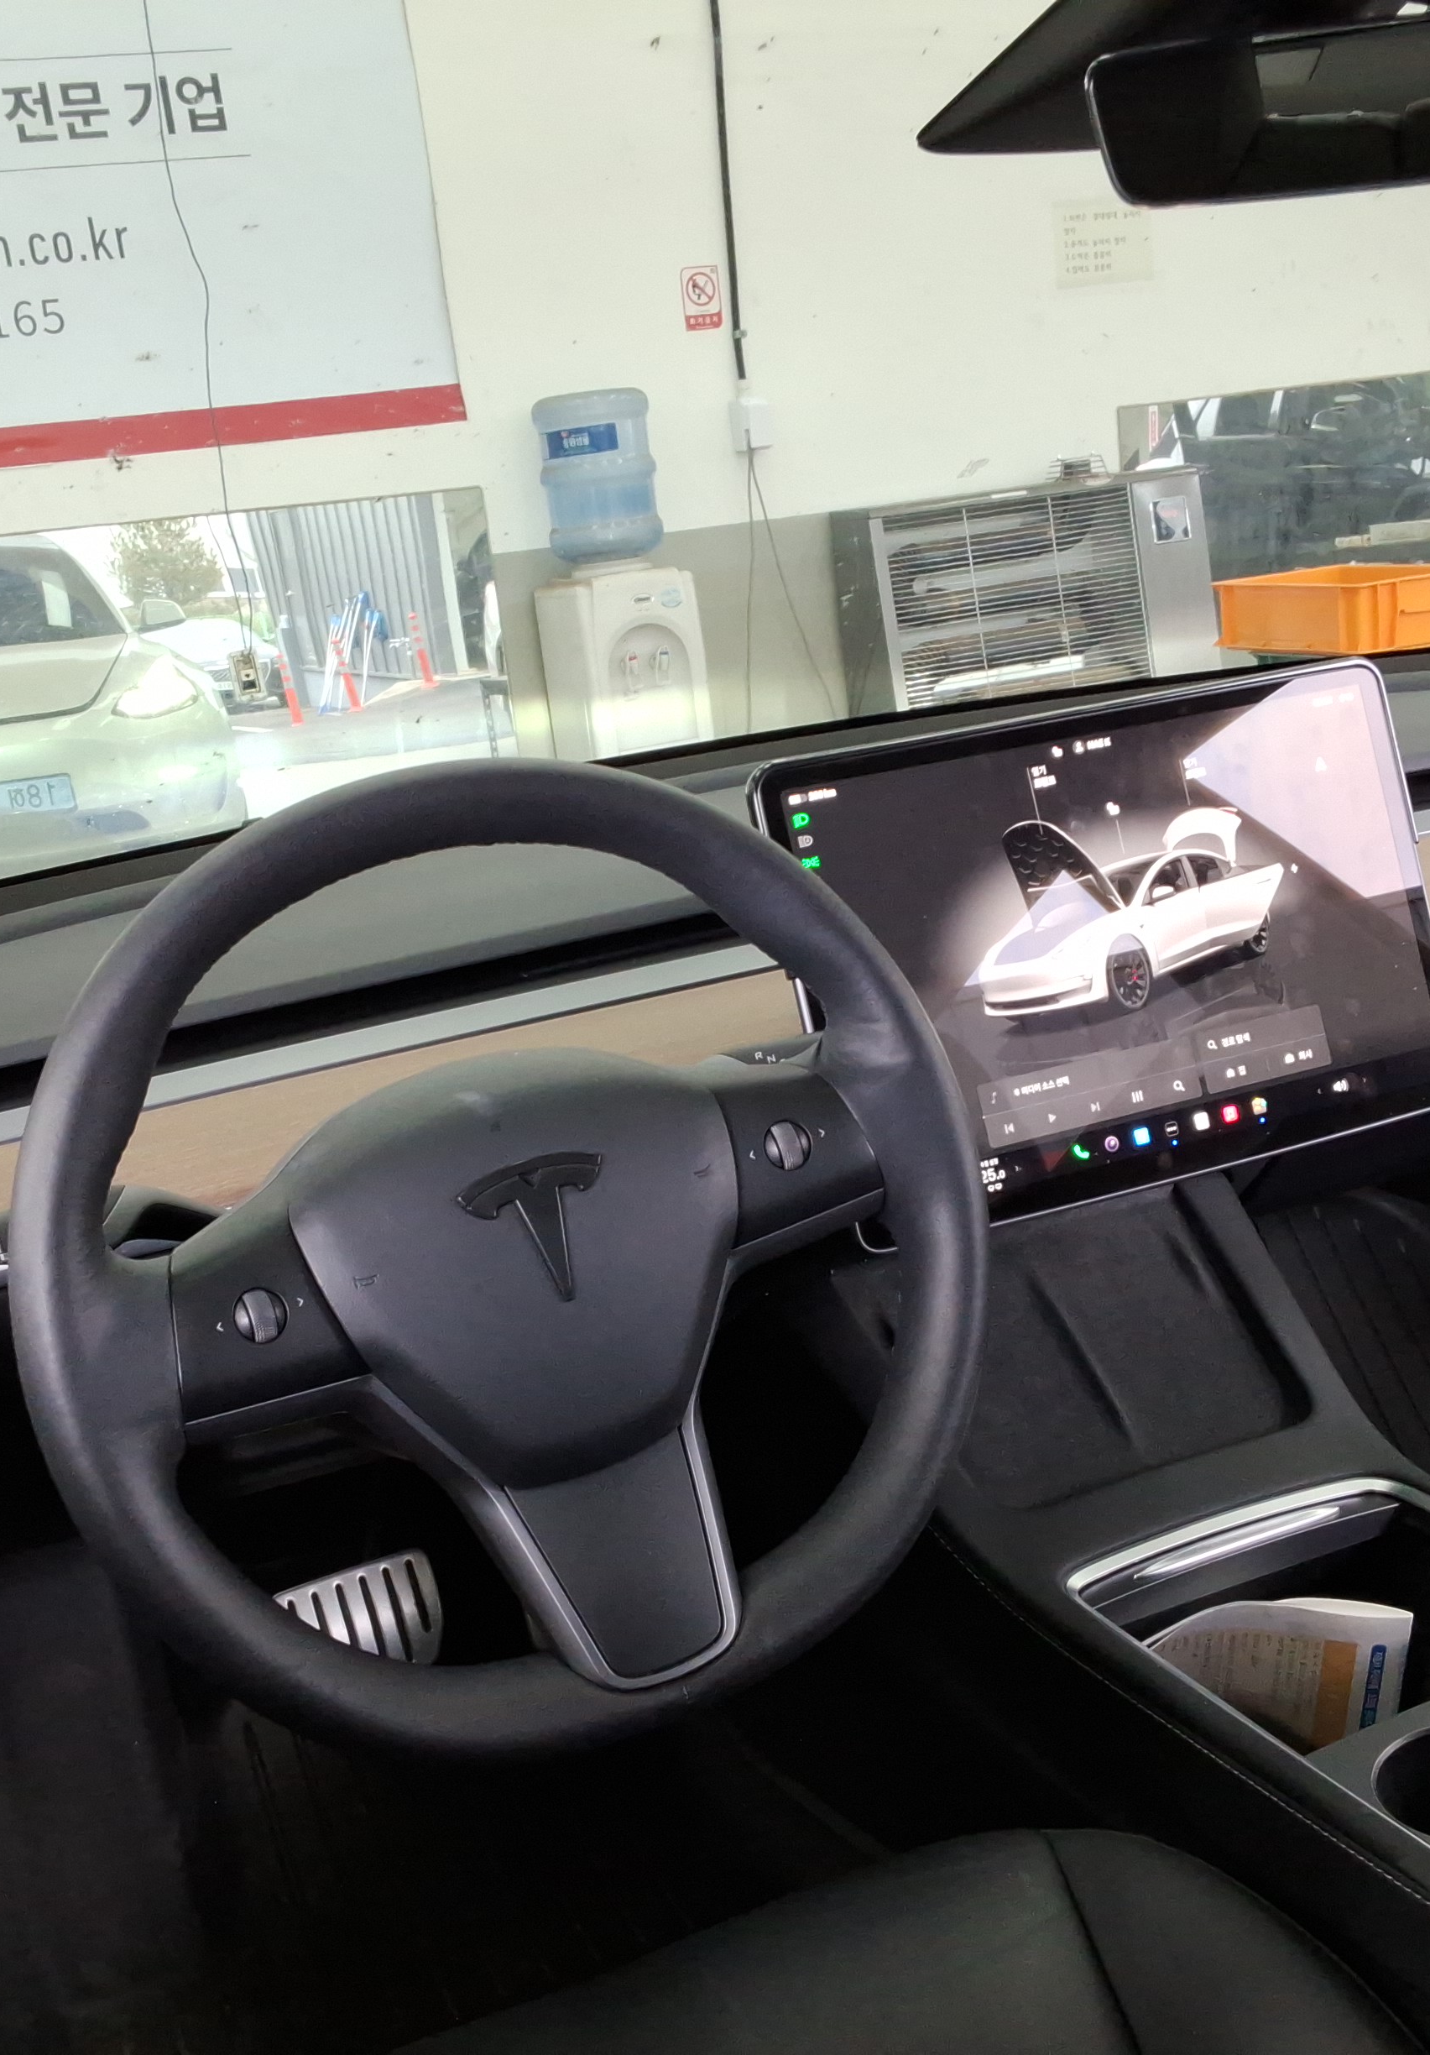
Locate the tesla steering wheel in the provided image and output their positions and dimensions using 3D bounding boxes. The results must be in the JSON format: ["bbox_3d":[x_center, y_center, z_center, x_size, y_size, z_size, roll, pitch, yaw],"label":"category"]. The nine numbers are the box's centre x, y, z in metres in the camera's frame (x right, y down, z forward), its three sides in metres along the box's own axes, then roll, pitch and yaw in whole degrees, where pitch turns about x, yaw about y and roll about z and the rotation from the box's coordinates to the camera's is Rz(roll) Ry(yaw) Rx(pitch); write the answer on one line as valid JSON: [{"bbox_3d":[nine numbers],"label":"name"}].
[{"bbox_3d":[-0.073,0.087,0.818,0.362,0.355,0.090,-17,-2,-22],"label":"tesla steering wheel"}]

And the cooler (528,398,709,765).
[{"bbox_3d":[-0.205,-0.775,5.220,0.288,1.389,0.330,-11,14,-17],"label":"cooler"}]

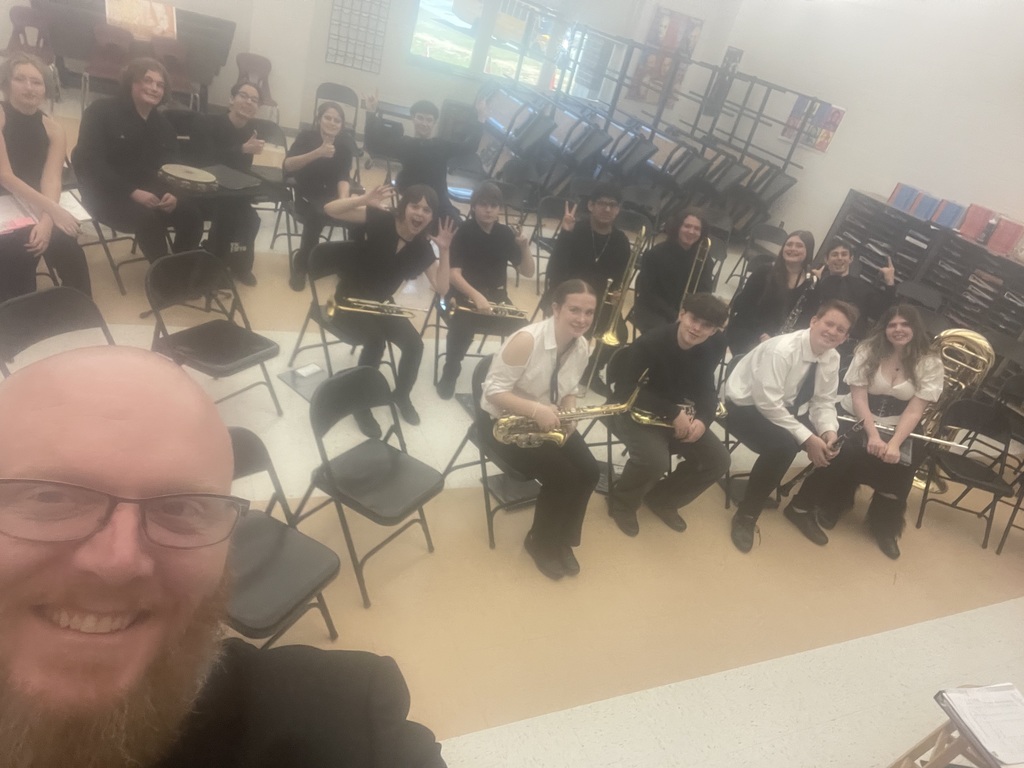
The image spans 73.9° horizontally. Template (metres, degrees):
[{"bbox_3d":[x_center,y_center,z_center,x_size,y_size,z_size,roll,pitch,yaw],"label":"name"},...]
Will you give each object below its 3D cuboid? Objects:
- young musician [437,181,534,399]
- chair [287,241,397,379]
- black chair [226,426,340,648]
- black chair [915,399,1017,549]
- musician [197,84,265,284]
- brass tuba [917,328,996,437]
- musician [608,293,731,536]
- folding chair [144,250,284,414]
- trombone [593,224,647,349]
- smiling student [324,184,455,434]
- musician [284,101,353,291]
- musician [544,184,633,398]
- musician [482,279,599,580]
[{"bbox_3d":[-0.171,-0.561,4.093,0.570,1.220,0.640,-3,34,-33],"label":"young musician"},{"bbox_3d":[-0.889,-0.393,3.877,0.505,0.765,0.464,33,32,26],"label":"chair"},{"bbox_3d":[-0.843,0.563,2.127,0.490,0.765,0.460,25,29,16],"label":"black chair"},{"bbox_3d":[2.896,0.542,4.312,0.464,0.765,0.505,17,28,-1],"label":"black chair"},{"bbox_3d":[-1.894,-1.376,4.573,0.500,1.230,0.680,-14,41,-44],"label":"musician"},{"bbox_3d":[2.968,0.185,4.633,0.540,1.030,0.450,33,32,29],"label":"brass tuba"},{"bbox_3d":[0.818,0.108,3.454,0.540,1.220,0.640,0,33,-29],"label":"musician"},{"bbox_3d":[-1.396,-0.182,3.182,0.490,0.765,0.460,26,30,17],"label":"folding chair"},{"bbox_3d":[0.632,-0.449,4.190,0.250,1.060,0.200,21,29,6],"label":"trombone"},{"bbox_3d":[-0.686,-0.447,3.597,0.660,1.230,0.750,-10,39,-41],"label":"smiling student"},{"bbox_3d":[-1.373,-1.343,4.821,0.520,1.200,0.750,1,32,-26],"label":"musician"},{"bbox_3d":[0.513,-0.676,4.534,0.580,1.260,0.800,-2,33,-30],"label":"musician"},{"bbox_3d":[0.205,0.186,2.978,0.500,1.220,0.680,-7,37,-38],"label":"musician"}]

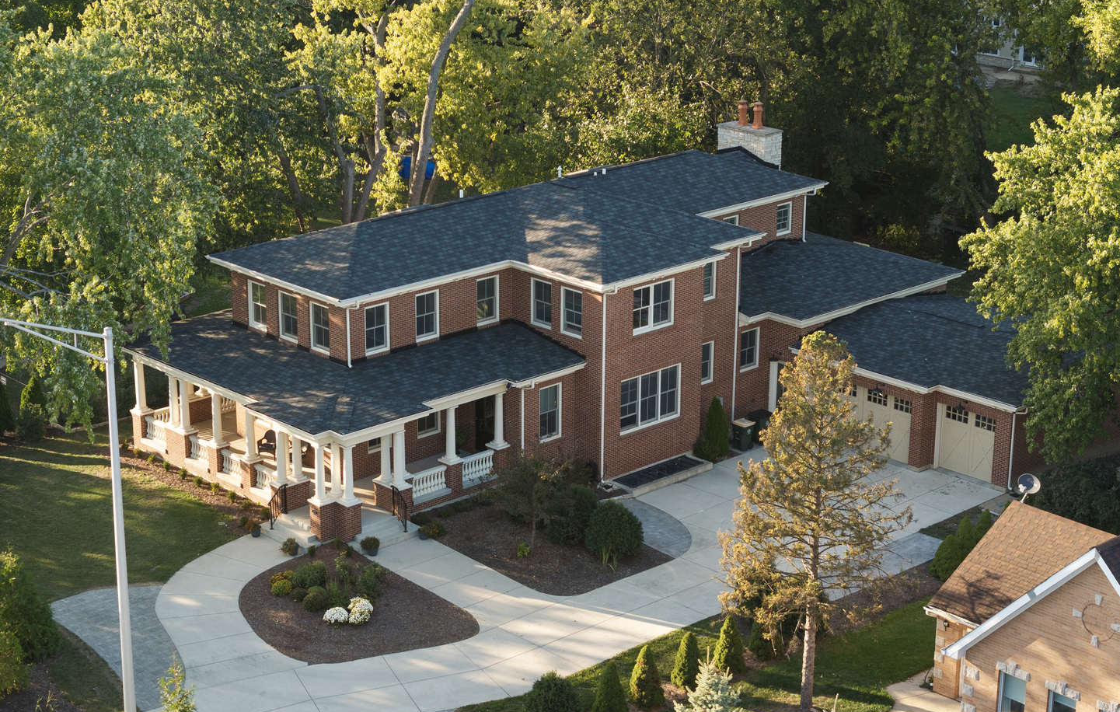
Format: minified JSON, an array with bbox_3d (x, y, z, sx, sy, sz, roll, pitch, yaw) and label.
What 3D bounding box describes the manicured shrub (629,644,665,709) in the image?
[{"bbox_3d":[2.244,8.234,58.495,0.940,1.740,0.940,0,18,0],"label":"manicured shrub"}]

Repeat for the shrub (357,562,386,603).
[{"bbox_3d":[-5.388,6.428,64.635,0.850,1.050,0.850,0,18,0],"label":"shrub"}]

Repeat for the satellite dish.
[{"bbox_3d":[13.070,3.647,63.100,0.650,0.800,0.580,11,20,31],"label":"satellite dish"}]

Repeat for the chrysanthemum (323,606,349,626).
[{"bbox_3d":[-6.507,7.493,65.752,0.730,0.430,0.730,0,17,0],"label":"chrysanthemum"}]

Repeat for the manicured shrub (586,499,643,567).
[{"bbox_3d":[1.653,5.191,68.228,1.740,1.650,1.740,0,18,0],"label":"manicured shrub"}]

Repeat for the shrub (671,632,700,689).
[{"bbox_3d":[3.449,8.289,61.818,0.860,1.600,0.860,0,17,0],"label":"shrub"}]

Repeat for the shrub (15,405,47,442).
[{"bbox_3d":[-17.878,2.311,76.635,1.030,1.150,1.030,0,18,0],"label":"shrub"}]

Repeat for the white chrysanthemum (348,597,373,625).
[{"bbox_3d":[-5.575,7.072,63.345,0.740,0.600,0.760,0,18,0],"label":"white chrysanthemum"}]

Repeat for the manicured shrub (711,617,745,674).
[{"bbox_3d":[4.717,7.969,62.929,0.920,1.570,0.920,0,17,0],"label":"manicured shrub"}]

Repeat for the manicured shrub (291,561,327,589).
[{"bbox_3d":[-7.512,6.555,67.856,1.040,0.820,0.950,0,17,0],"label":"manicured shrub"}]

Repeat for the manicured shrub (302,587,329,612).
[{"bbox_3d":[-7.161,7.125,66.305,0.760,0.660,0.760,0,17,0],"label":"manicured shrub"}]

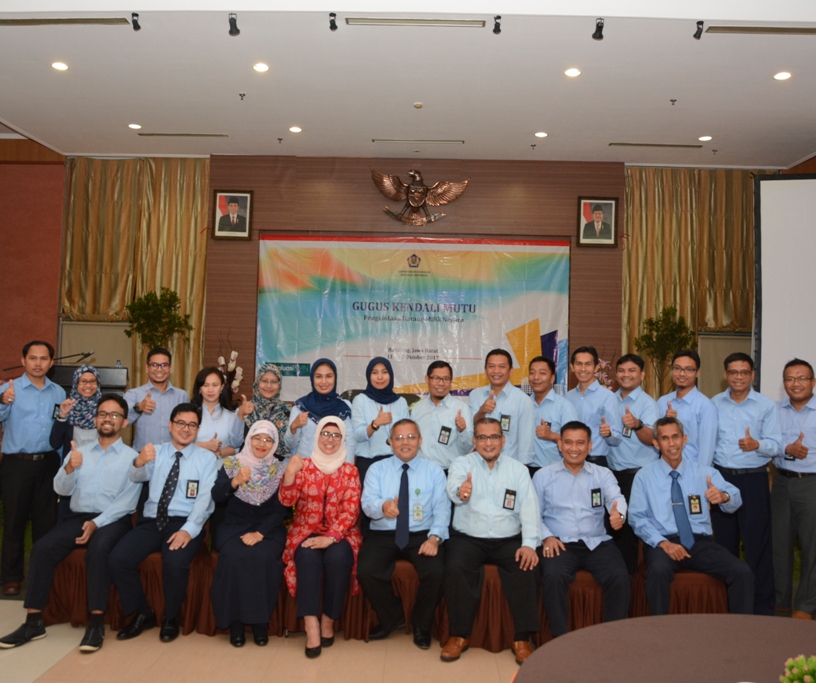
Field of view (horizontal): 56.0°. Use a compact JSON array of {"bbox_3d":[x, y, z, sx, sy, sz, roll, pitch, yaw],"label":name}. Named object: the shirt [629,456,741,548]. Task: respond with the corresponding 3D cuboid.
[{"bbox_3d":[1.571,0.918,4.380,0.550,0.510,0.370,1,-2,13],"label":"shirt"}]

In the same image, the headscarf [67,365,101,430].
[{"bbox_3d":[-2.150,0.380,5.120,0.280,0.440,0.270,2,-2,-24],"label":"headscarf"}]

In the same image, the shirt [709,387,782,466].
[{"bbox_3d":[2.153,0.549,4.900,0.440,0.550,0.320,1,-2,22],"label":"shirt"}]

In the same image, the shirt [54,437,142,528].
[{"bbox_3d":[-1.807,0.814,4.500,0.470,0.520,0.370,2,-2,-12],"label":"shirt"}]

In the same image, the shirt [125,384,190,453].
[{"bbox_3d":[-1.759,0.529,5.350,0.450,0.540,0.320,2,-2,-17],"label":"shirt"}]

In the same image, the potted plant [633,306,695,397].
[{"bbox_3d":[2.849,0.557,8.572,0.670,1.900,0.650,1,-2,1],"label":"potted plant"}]

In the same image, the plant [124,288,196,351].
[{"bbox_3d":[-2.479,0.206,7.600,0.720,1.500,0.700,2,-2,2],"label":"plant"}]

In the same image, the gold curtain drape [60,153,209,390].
[{"bbox_3d":[-3.187,-0.660,9.050,1.740,3.000,0.180,1,-2,2],"label":"gold curtain drape"}]

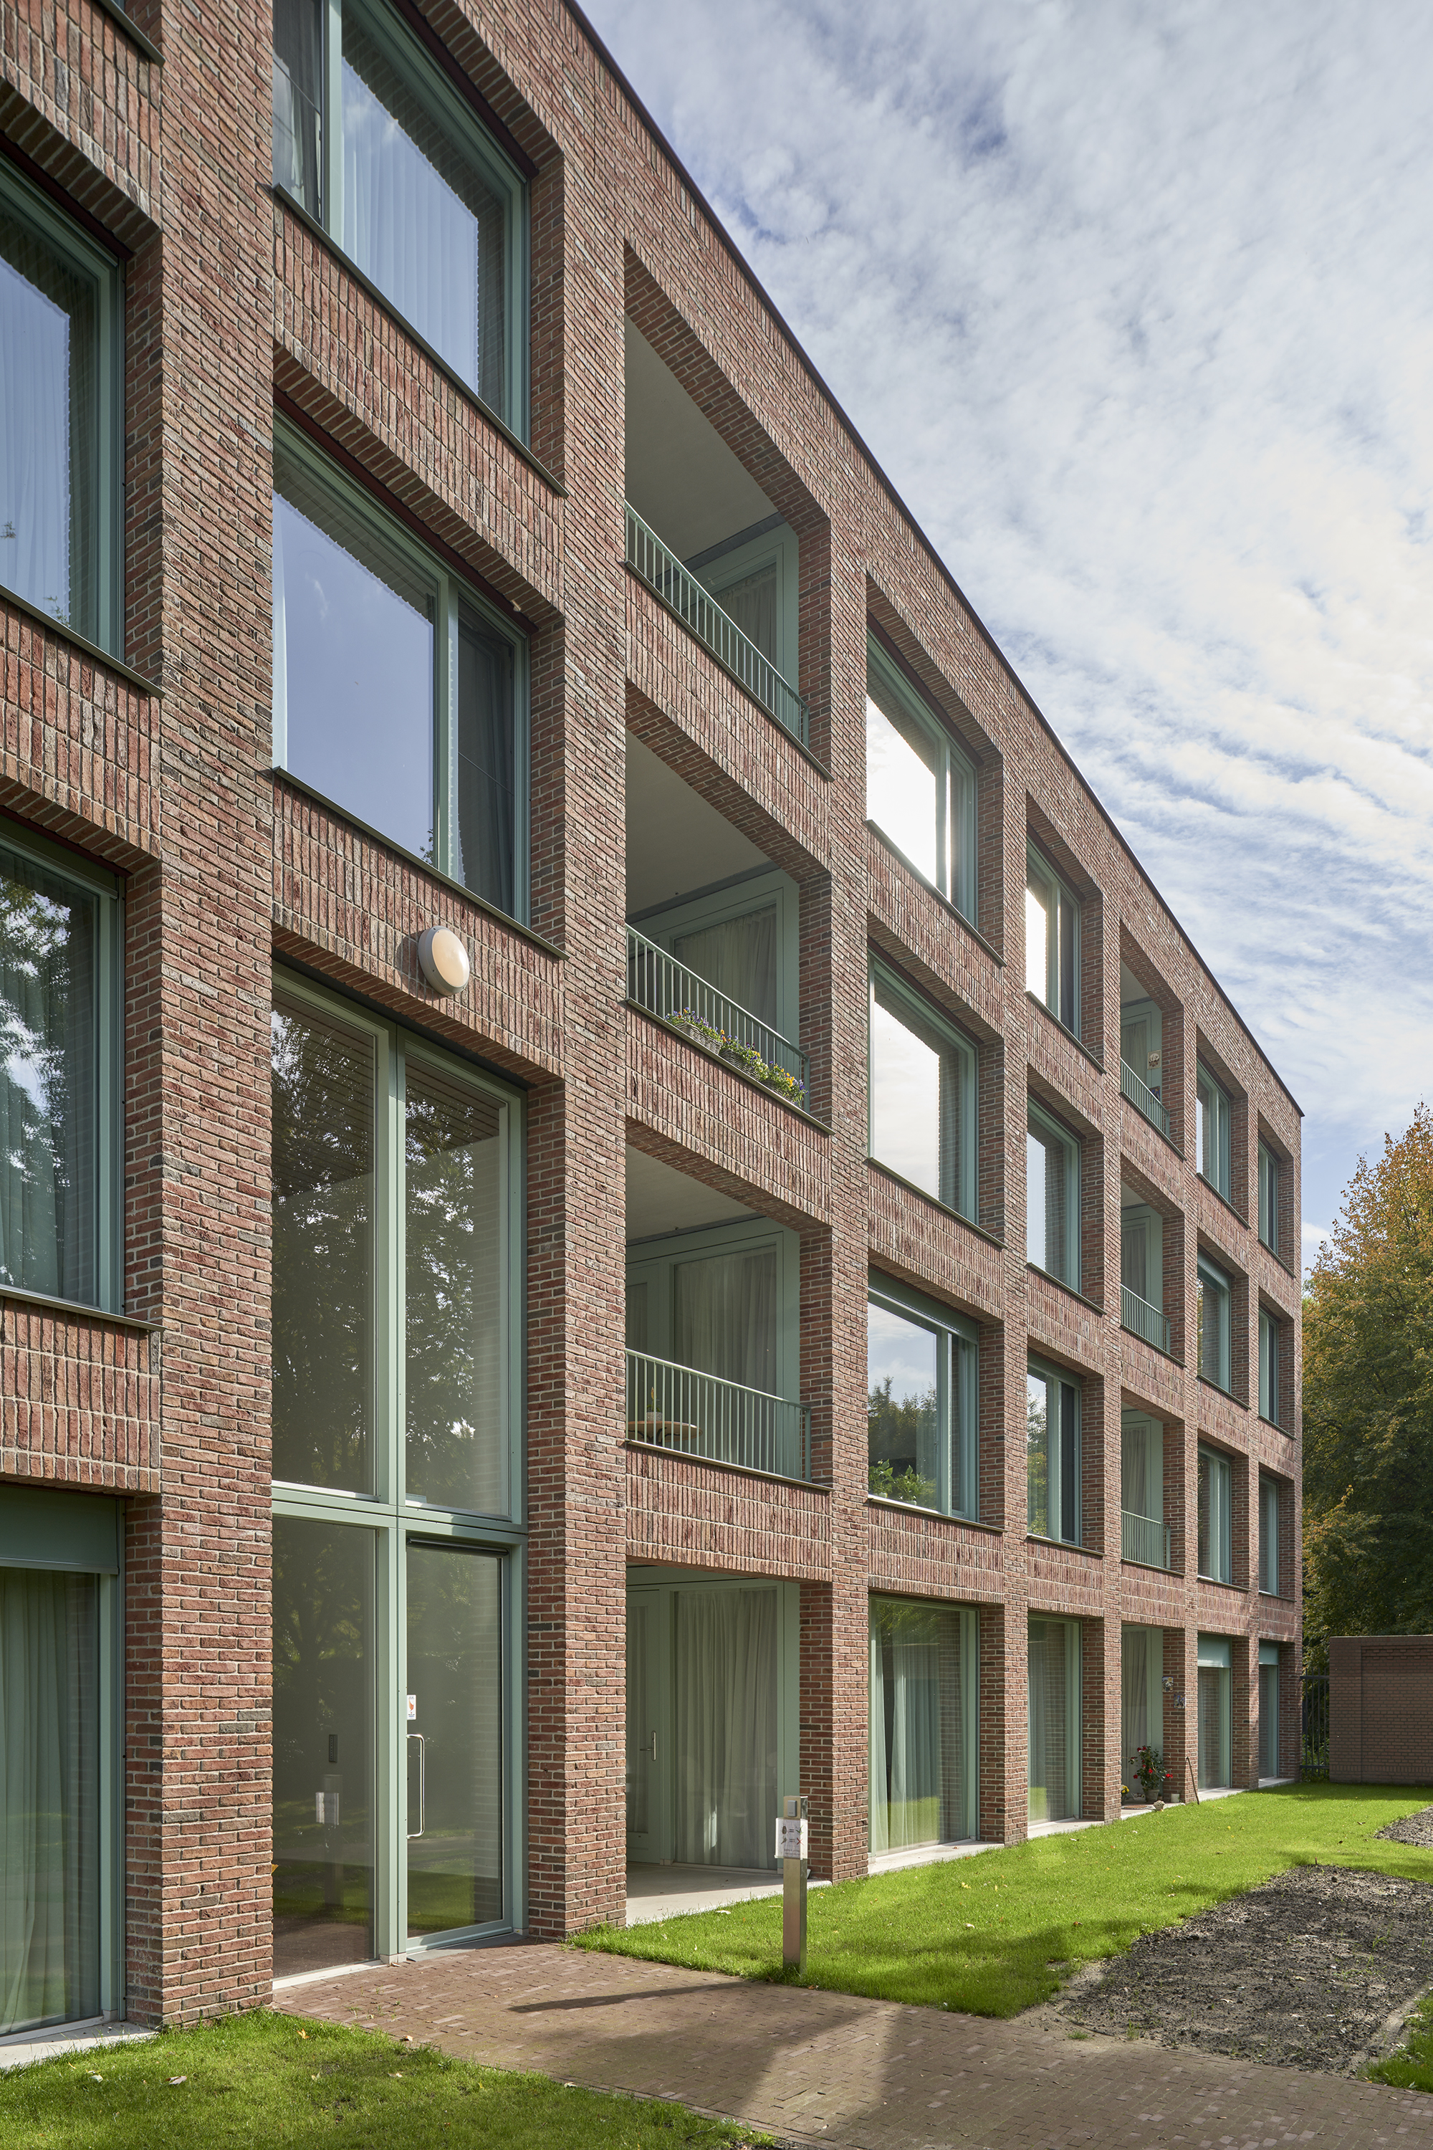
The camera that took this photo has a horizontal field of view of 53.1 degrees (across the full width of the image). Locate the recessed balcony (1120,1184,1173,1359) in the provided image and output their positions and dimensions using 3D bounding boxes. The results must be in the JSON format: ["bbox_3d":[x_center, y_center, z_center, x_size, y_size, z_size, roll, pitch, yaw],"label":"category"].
[{"bbox_3d":[5.489,2.730,20.150,1.300,2.450,2.700,-7,-13,33],"label":"recessed balcony"}]

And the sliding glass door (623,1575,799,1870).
[{"bbox_3d":[-0.115,5.539,12.282,2.000,2.450,0.140,-8,-13,34],"label":"sliding glass door"}]

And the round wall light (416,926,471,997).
[{"bbox_3d":[-1.672,-0.697,8.804,0.120,0.320,0.320,-7,-13,33],"label":"round wall light"}]

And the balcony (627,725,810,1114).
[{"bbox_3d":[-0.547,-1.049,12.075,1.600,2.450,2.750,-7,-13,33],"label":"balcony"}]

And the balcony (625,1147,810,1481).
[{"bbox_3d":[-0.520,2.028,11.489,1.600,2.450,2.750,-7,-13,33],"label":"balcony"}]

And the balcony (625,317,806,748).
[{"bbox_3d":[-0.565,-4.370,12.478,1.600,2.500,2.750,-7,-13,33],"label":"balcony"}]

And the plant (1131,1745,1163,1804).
[{"bbox_3d":[5.911,9.568,19.621,0.470,0.780,0.470,-7,-13,33],"label":"plant"}]

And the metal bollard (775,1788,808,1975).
[{"bbox_3d":[0.410,4.386,7.779,0.170,0.980,0.130,-5,-12,23],"label":"metal bollard"}]

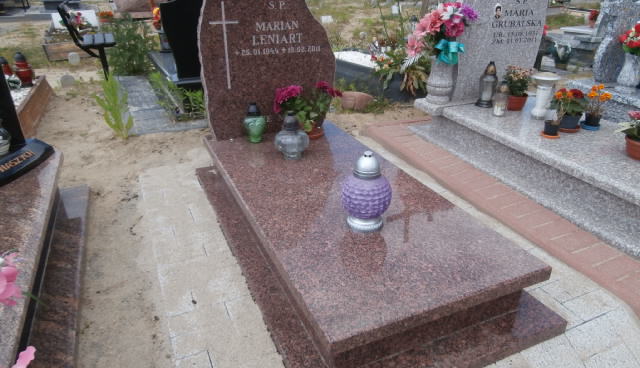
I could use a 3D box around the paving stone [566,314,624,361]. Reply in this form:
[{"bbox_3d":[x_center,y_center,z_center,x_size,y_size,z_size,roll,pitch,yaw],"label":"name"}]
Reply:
[{"bbox_3d":[0.905,0.531,1.475,0.195,0.060,0.110,-11,27,-21],"label":"paving stone"}]

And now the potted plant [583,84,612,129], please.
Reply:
[{"bbox_3d":[1.581,-0.438,2.541,0.145,0.245,0.145,-11,27,-21],"label":"potted plant"}]

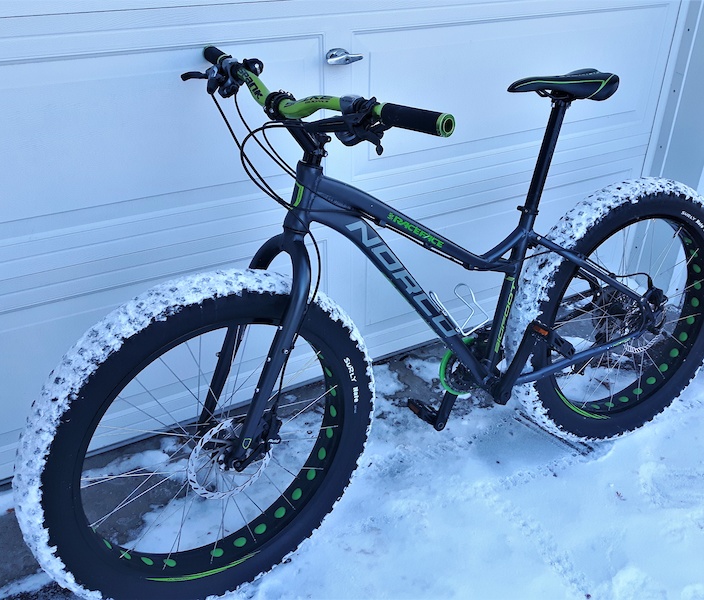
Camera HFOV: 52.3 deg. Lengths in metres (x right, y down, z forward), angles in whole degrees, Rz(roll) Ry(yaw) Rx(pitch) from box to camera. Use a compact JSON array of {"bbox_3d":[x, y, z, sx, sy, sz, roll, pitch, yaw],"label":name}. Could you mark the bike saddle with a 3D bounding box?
[{"bbox_3d":[0.444,-0.465,1.556,0.272,0.067,0.143,-14,25,-26],"label":"bike saddle"}]

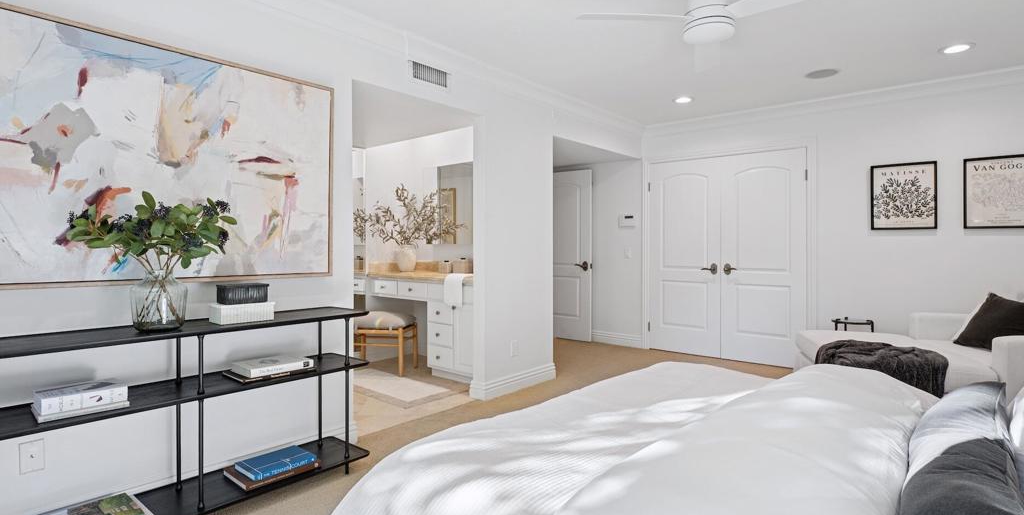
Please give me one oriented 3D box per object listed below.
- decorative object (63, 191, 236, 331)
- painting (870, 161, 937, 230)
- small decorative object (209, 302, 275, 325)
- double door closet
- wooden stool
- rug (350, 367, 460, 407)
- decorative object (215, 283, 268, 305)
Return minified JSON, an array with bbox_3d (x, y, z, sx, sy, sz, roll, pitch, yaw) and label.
[{"bbox_3d":[-1.403,0.011,1.928,0.410,0.555,0.550,1,2,41],"label":"decorative object"},{"bbox_3d":[3.138,-0.485,3.887,0.425,0.545,0.030,1,1,39],"label":"painting"},{"bbox_3d":[-1.195,0.240,2.142,0.150,0.084,0.225,1,2,41],"label":"small decorative object"},{"bbox_3d":[2.077,0.004,4.807,1.480,2.030,0.100,1,1,39],"label":"double door closet"},{"bbox_3d":[-1.173,0.762,4.374,0.570,0.520,0.360,0,1,14],"label":"wooden stool"},{"bbox_3d":[-1.119,1.024,4.063,1.540,0.012,0.600,1,2,41],"label":"rug"},{"bbox_3d":[-1.191,0.156,2.148,0.120,0.084,0.185,1,2,41],"label":"decorative object"}]

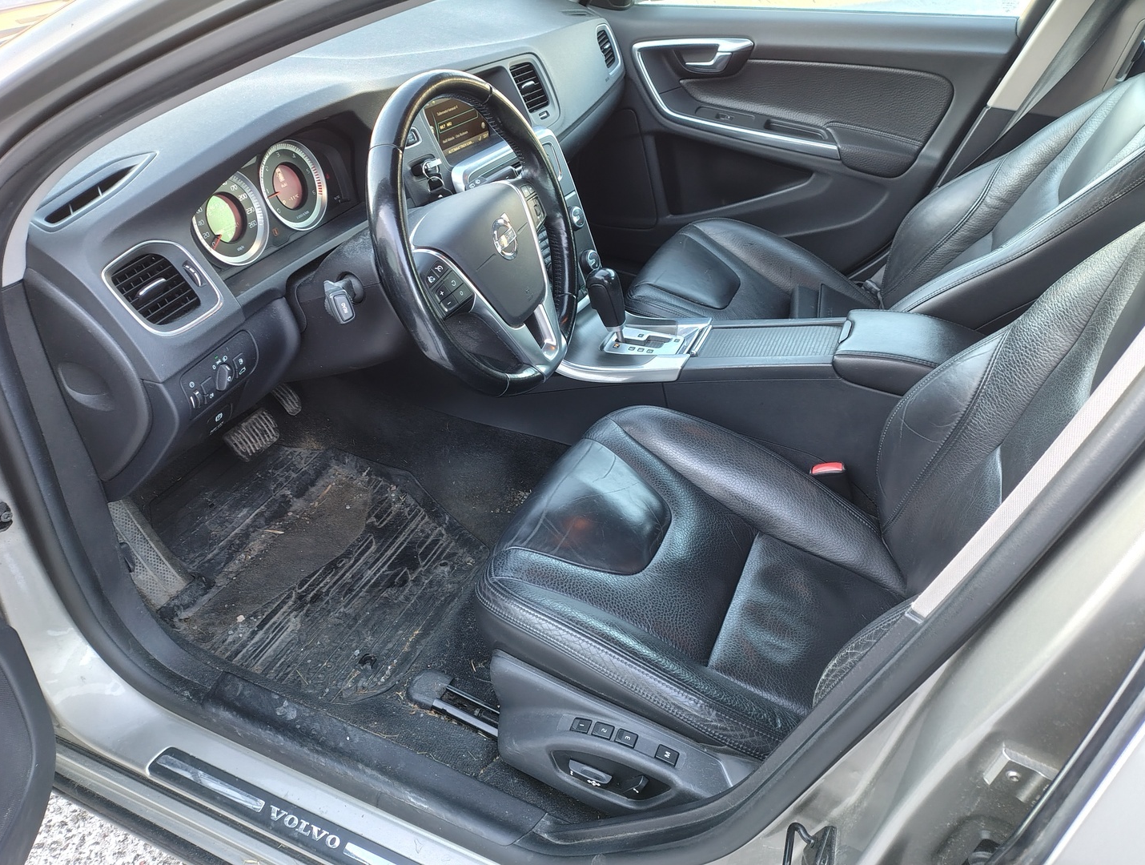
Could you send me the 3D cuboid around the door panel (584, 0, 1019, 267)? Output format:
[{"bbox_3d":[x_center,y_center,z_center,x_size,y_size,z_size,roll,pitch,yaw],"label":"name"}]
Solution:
[{"bbox_3d":[0.409,-0.646,1.842,0.900,0.580,0.150,15,41,18],"label":"door panel"}]

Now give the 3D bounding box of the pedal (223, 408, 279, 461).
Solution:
[{"bbox_3d":[-0.542,0.006,1.396,0.025,0.056,0.085,-18,25,37],"label":"pedal"}]

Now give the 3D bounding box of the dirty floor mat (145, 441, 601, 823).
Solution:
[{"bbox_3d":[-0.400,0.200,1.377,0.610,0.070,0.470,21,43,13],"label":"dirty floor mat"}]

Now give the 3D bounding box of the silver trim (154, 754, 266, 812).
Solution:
[{"bbox_3d":[-0.476,0.460,1.094,0.172,0.005,0.015,15,41,18],"label":"silver trim"}]

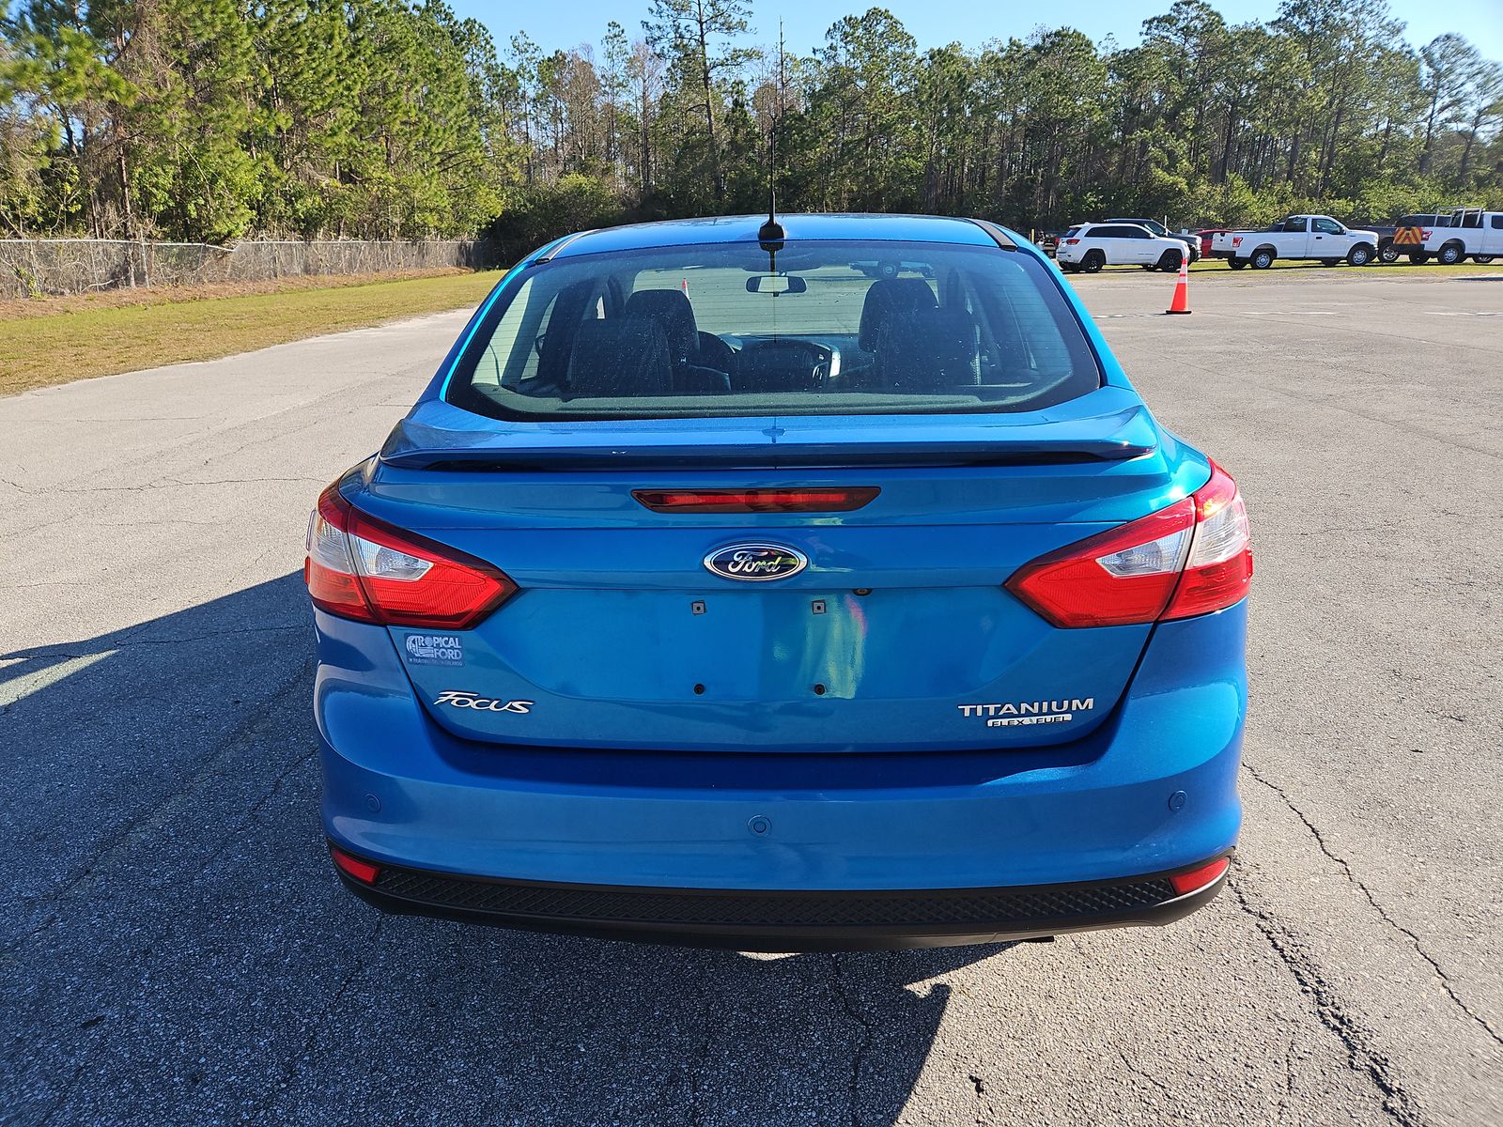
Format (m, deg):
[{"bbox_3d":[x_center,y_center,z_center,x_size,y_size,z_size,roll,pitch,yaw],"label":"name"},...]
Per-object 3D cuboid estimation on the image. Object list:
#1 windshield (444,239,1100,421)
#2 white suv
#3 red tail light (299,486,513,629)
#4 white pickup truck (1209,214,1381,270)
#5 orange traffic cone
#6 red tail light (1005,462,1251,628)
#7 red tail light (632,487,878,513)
[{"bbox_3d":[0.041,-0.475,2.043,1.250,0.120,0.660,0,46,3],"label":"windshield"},{"bbox_3d":[14.131,-11.985,37.893,4.820,1.770,1.960,-2,18,-1],"label":"white suv"},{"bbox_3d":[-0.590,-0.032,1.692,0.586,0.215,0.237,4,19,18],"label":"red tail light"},{"bbox_3d":[20.531,-12.139,37.639,5.700,1.920,2.050,-1,18,1],"label":"white pickup truck"},{"bbox_3d":[7.402,-4.790,17.225,0.390,0.920,0.390,-1,18,0],"label":"orange traffic cone"},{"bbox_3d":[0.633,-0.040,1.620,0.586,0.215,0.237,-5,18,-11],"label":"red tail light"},{"bbox_3d":[0.005,-0.086,1.420,0.350,0.040,0.040,0,18,3],"label":"red tail light"}]

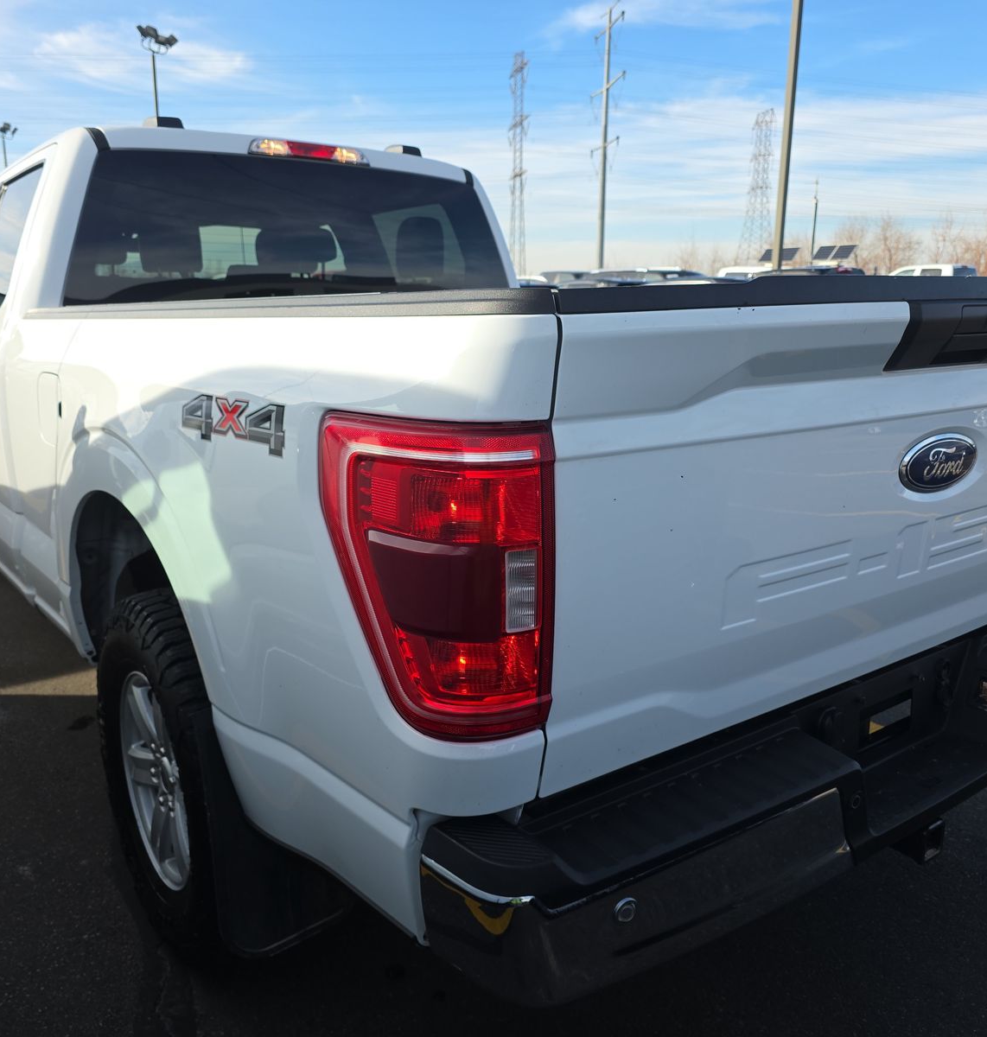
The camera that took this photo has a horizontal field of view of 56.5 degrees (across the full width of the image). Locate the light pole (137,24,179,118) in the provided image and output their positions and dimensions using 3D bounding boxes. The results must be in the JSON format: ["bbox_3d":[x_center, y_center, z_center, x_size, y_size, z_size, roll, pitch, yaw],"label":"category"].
[{"bbox_3d":[-11.373,-11.537,31.732,1.500,10.000,1.200,-4,15,-18],"label":"light pole"}]

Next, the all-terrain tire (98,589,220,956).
[{"bbox_3d":[-0.676,0.562,2.079,0.280,0.810,0.810,-9,17,-35],"label":"all-terrain tire"}]

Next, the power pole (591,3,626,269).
[{"bbox_3d":[10.948,-34.909,90.093,3.600,28.000,3.000,2,14,6],"label":"power pole"}]

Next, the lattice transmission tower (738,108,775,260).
[{"bbox_3d":[60.185,-71.056,209.951,9.000,42.000,9.000,4,14,15],"label":"lattice transmission tower"}]

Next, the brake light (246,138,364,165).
[{"bbox_3d":[-0.616,-1.232,3.077,0.430,0.052,0.060,-9,17,-35],"label":"brake light"}]

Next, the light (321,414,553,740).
[{"bbox_3d":[-0.065,0.058,1.074,0.175,0.370,0.250,-9,17,-35],"label":"light"}]

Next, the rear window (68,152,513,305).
[{"bbox_3d":[-0.589,-0.942,3.106,1.650,0.490,0.140,-9,17,-35],"label":"rear window"}]

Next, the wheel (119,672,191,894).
[{"bbox_3d":[-0.674,0.561,2.081,0.210,0.488,0.488,-9,17,-35],"label":"wheel"}]

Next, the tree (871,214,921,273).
[{"bbox_3d":[33.056,-20.988,76.101,4.600,8.000,4.600,6,15,22],"label":"tree"}]

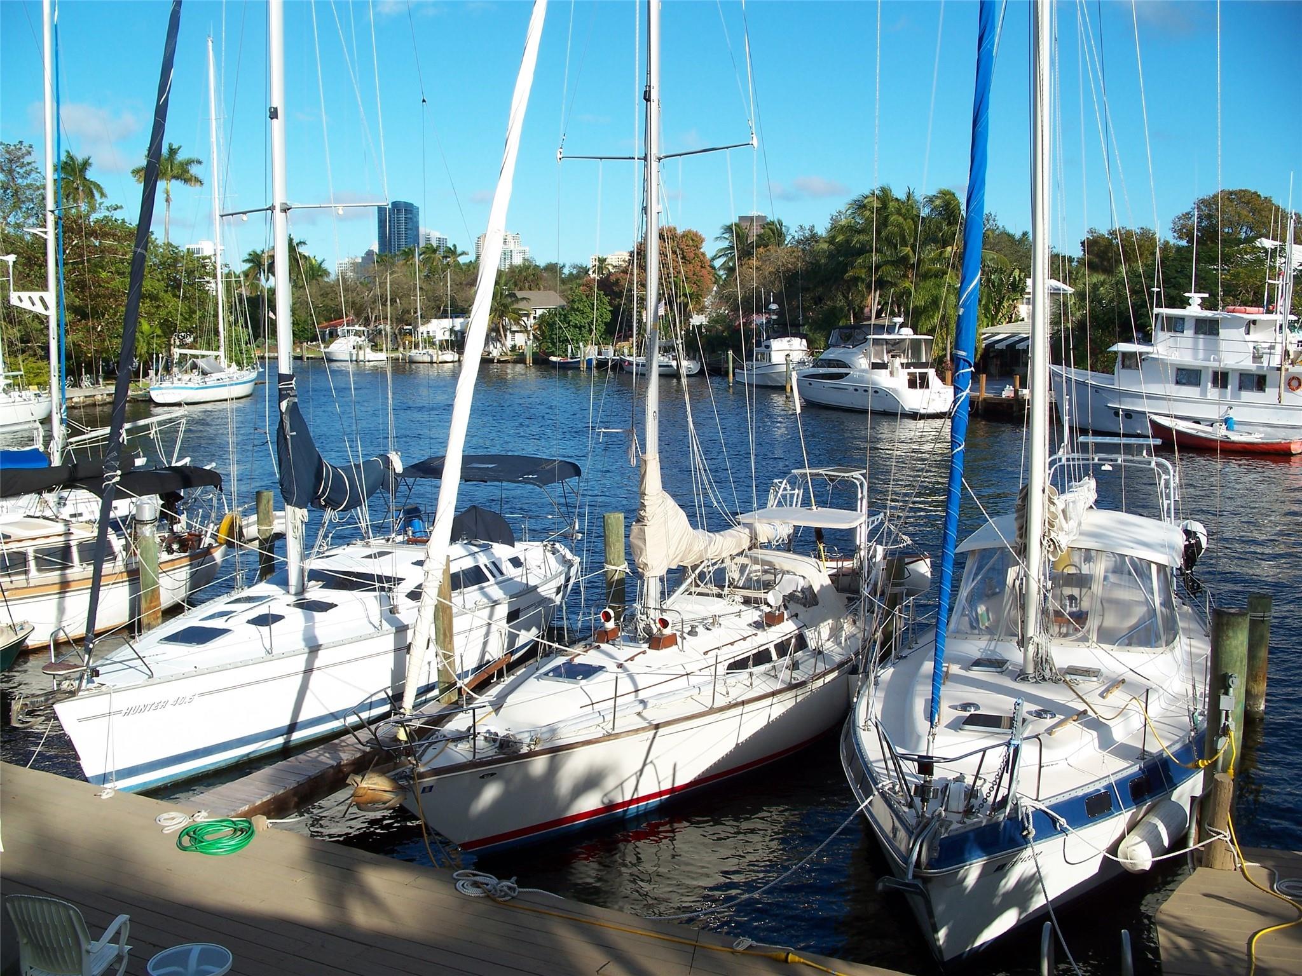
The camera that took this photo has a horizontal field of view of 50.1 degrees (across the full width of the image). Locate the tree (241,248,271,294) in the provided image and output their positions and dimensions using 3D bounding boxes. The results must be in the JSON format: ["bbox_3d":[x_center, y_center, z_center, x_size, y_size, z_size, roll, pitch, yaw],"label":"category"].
[{"bbox_3d":[-52.660,-25.750,188.256,5.800,13.100,5.800,0,7,0],"label":"tree"}]

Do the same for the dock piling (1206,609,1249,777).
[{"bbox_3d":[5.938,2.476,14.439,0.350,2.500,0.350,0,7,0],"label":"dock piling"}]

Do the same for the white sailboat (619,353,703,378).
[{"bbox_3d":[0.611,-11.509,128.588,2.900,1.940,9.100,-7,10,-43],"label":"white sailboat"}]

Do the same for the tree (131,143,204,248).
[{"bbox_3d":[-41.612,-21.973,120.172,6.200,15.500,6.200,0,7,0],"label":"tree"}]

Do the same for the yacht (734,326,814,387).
[{"bbox_3d":[10.251,-10.770,113.547,3.800,4.700,11.500,-2,8,-18],"label":"yacht"}]

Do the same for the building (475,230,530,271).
[{"bbox_3d":[-187.760,-271.237,1754.819,66.000,104.400,40.000,-1,7,-6],"label":"building"}]

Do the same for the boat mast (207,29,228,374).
[{"bbox_3d":[-27.869,-18.209,89.420,0.250,20.870,0.300,0,7,3],"label":"boat mast"}]

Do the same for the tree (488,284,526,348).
[{"bbox_3d":[-15.821,-18.460,150.879,4.700,7.224,4.700,0,7,0],"label":"tree"}]

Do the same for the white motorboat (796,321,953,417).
[{"bbox_3d":[12.866,-7.298,82.749,4.100,5.383,12.600,-5,9,-33],"label":"white motorboat"}]

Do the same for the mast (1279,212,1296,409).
[{"bbox_3d":[26.744,-7.639,58.504,0.160,8.220,0.160,-3,8,-25],"label":"mast"}]

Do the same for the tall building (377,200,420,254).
[{"bbox_3d":[-287.609,-262.139,1587.636,46.000,128.500,40.000,-1,7,-10],"label":"tall building"}]

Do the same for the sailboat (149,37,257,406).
[{"bbox_3d":[-28.168,-17.083,89.042,3.900,23.171,13.000,1,7,8],"label":"sailboat"}]

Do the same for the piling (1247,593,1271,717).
[{"bbox_3d":[9.181,2.509,21.098,0.340,1.796,0.340,0,7,0],"label":"piling"}]

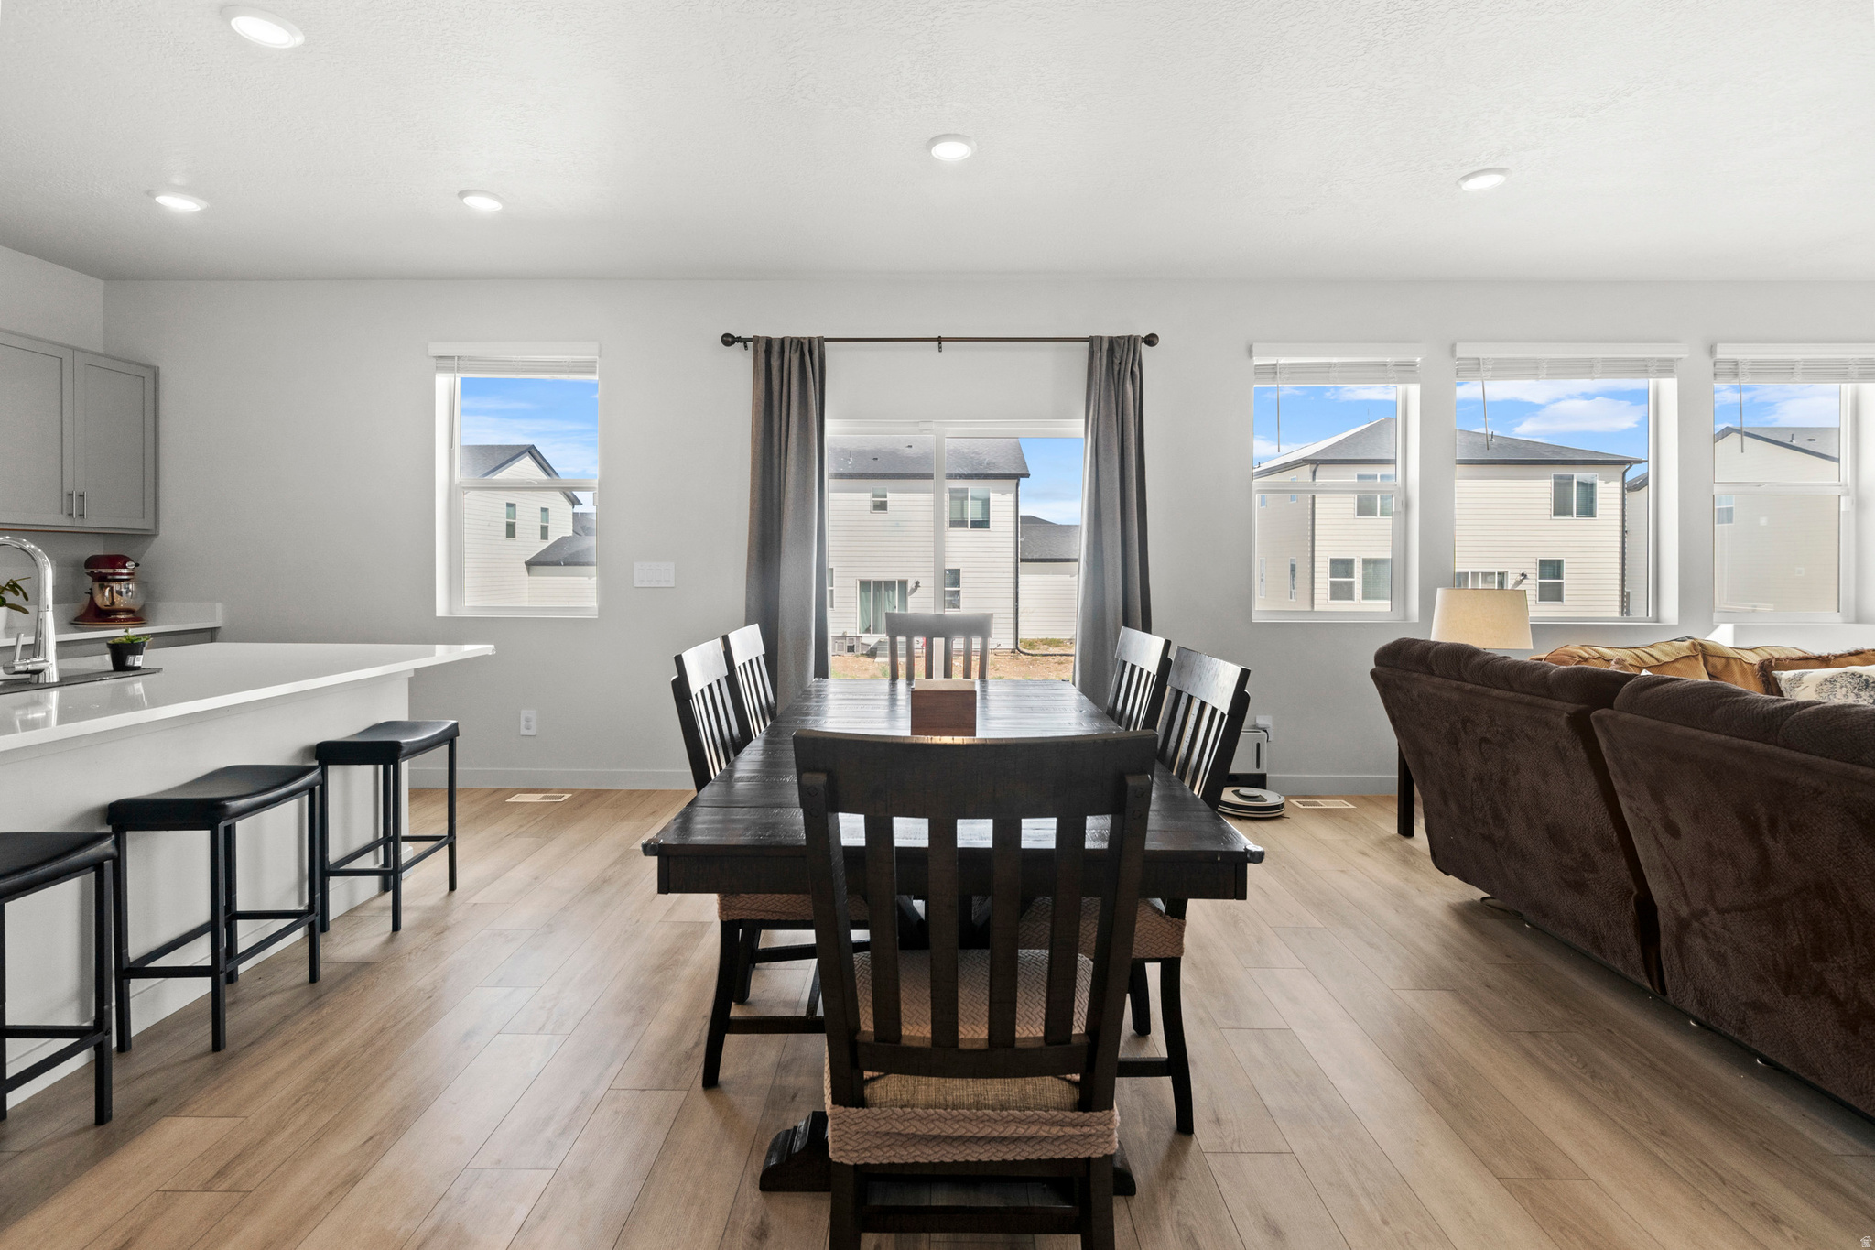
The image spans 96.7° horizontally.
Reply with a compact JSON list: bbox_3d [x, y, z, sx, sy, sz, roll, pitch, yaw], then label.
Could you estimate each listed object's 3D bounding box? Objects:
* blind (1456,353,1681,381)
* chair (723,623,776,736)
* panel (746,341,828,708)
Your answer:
[{"bbox_3d":[3.395,-1.395,4.490,1.215,0.160,0.075,0,2,0],"label":"blind"},{"bbox_3d":[-0.385,0.521,2.770,0.550,1.020,0.470,0,4,0],"label":"chair"},{"bbox_3d":[-0.795,-0.305,4.390,0.470,2.400,0.130,0,2,0],"label":"panel"}]

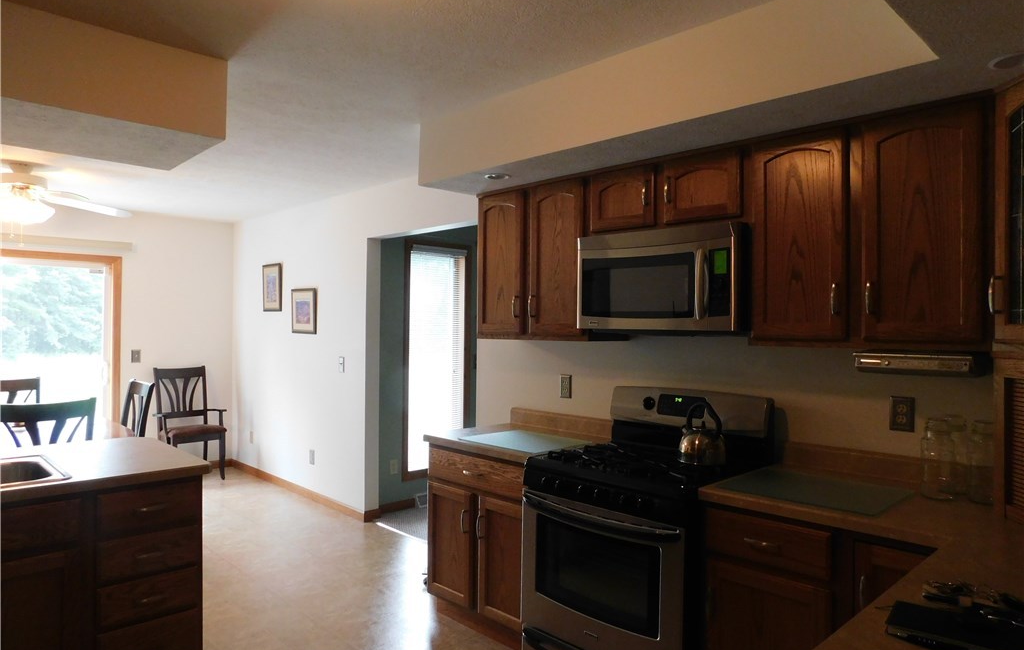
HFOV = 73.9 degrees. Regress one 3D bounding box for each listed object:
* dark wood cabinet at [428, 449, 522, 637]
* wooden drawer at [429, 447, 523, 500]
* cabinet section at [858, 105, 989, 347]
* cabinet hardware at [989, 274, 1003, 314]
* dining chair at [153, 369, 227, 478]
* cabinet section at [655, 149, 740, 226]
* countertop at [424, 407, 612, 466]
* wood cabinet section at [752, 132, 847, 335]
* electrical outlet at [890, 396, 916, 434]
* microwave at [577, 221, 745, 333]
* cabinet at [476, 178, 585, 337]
[{"bbox_3d":[0.048,0.995,3.350,0.593,0.799,0.774,0,0,-44],"label":"dark wood cabinet"},{"bbox_3d":[0.005,0.693,3.310,0.486,0.167,0.746,0,0,-44],"label":"wooden drawer"},{"bbox_3d":[1.368,-0.299,2.201,0.325,0.725,0.365,0,1,-44],"label":"cabinet section"},{"bbox_3d":[1.359,-0.084,1.910,0.033,0.107,0.014,0,0,1],"label":"cabinet hardware"},{"bbox_3d":[-3.059,0.935,6.414,0.552,1.039,0.562,0,0,-44],"label":"dining chair"},{"bbox_3d":[0.842,-0.524,2.743,0.325,0.270,0.362,0,1,-44],"label":"cabinet section"},{"bbox_3d":[0.043,0.526,3.349,0.605,0.133,0.774,0,0,-44],"label":"countertop"},{"bbox_3d":[1.106,-0.300,2.471,0.325,0.725,0.358,0,1,-44],"label":"wood cabinet section"},{"bbox_3d":[1.376,0.312,2.391,0.010,0.120,0.072,0,0,-44],"label":"electrical outlet"},{"bbox_3d":[0.670,-0.177,2.860,0.381,0.406,0.749,0,0,-44],"label":"microwave"},{"bbox_3d":[0.182,-0.301,3.408,0.325,0.749,0.720,0,0,-44],"label":"cabinet"}]

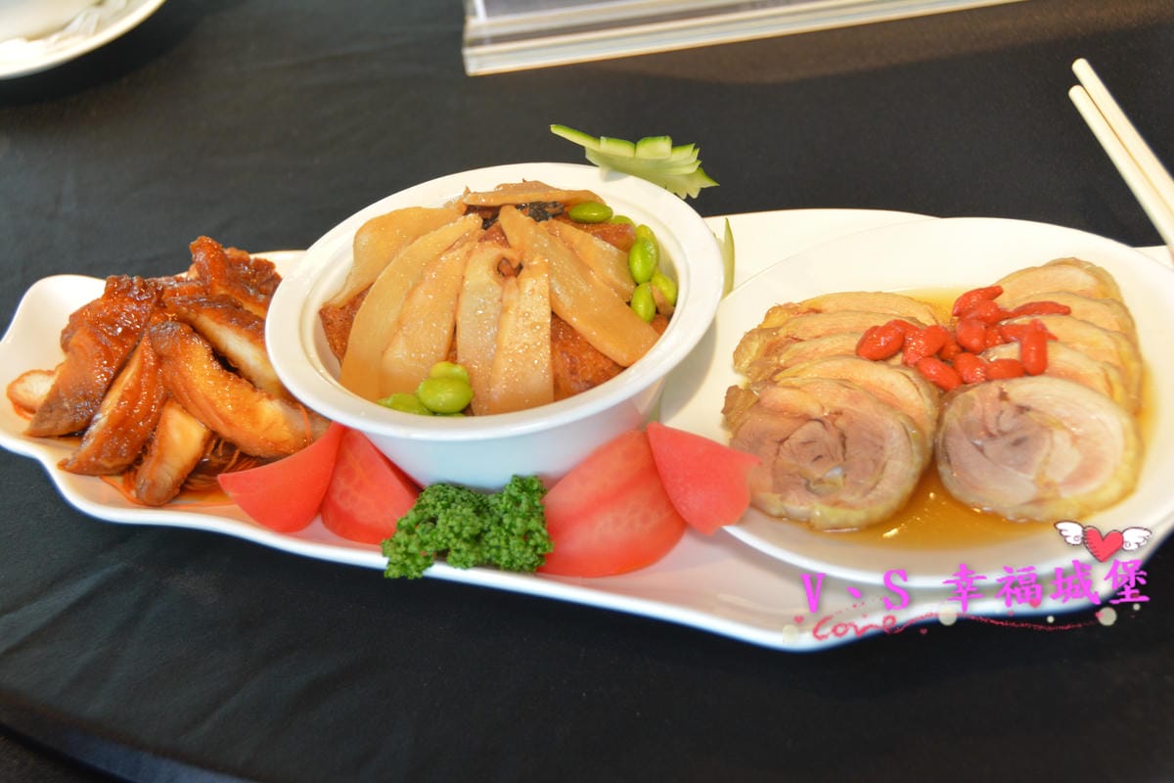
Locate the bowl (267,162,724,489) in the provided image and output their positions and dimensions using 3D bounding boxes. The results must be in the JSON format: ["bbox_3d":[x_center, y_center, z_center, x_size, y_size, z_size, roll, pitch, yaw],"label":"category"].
[{"bbox_3d":[-0.028,-0.011,0.783,0.156,0.061,0.156,-5,38,4],"label":"bowl"}]

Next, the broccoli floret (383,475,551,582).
[{"bbox_3d":[-0.039,0.045,0.731,0.055,0.029,0.036,-9,38,0],"label":"broccoli floret"}]

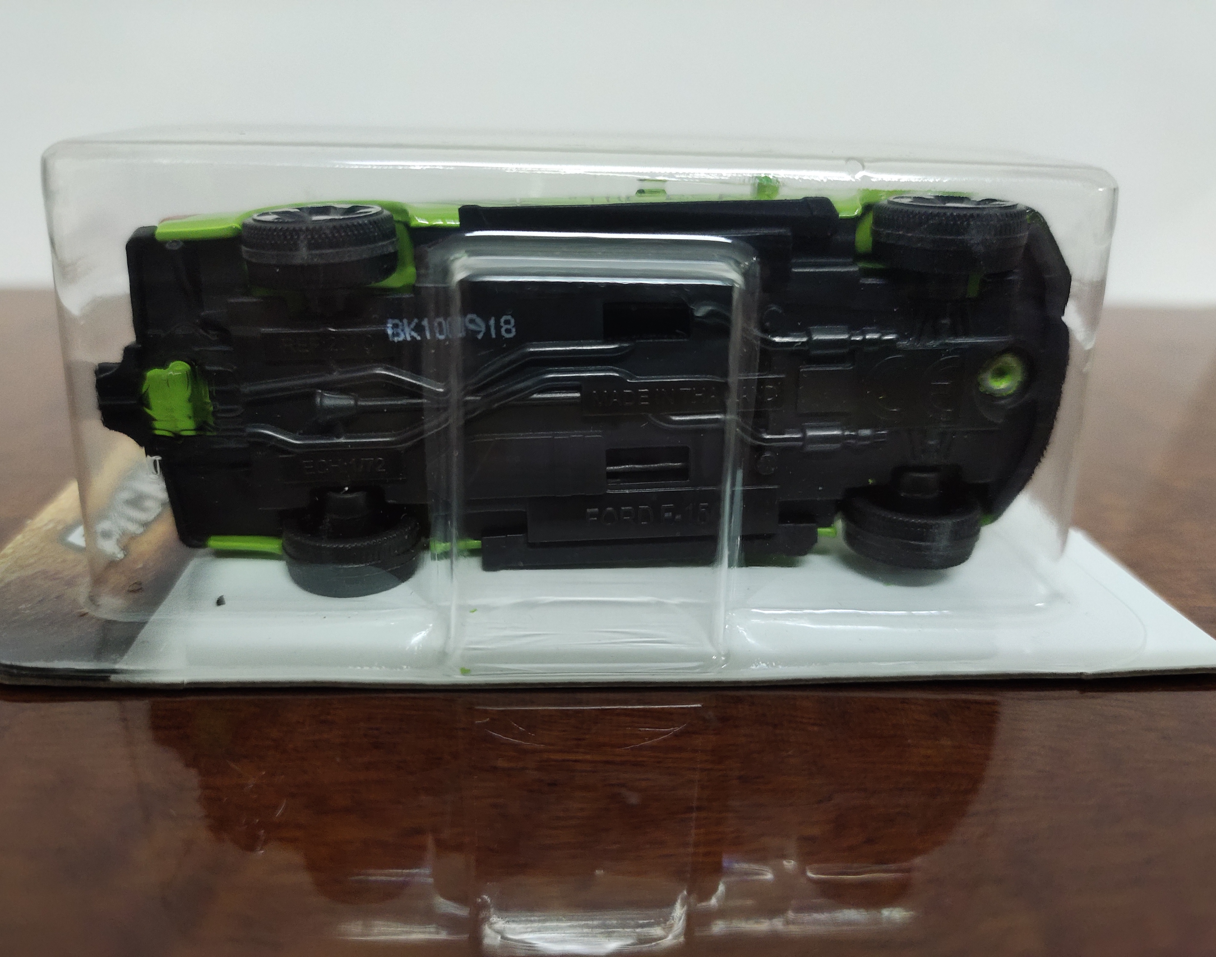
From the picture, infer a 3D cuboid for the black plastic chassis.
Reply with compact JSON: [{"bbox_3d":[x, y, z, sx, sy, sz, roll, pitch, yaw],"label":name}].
[{"bbox_3d":[0.000,-0.008,0.083,0.081,0.032,0.011,-2,23,-5],"label":"black plastic chassis"}]

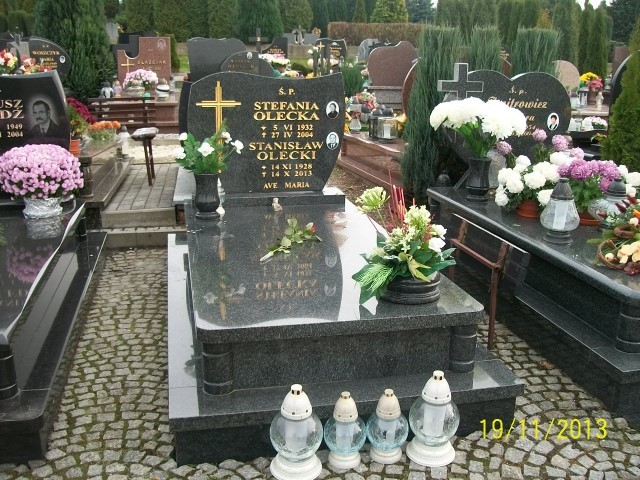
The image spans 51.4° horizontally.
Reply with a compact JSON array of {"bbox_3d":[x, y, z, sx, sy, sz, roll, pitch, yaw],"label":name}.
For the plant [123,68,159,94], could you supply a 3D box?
[{"bbox_3d":[-2.940,-2.587,10.900,0.570,0.410,0.530,-2,15,-12],"label":"plant"}]

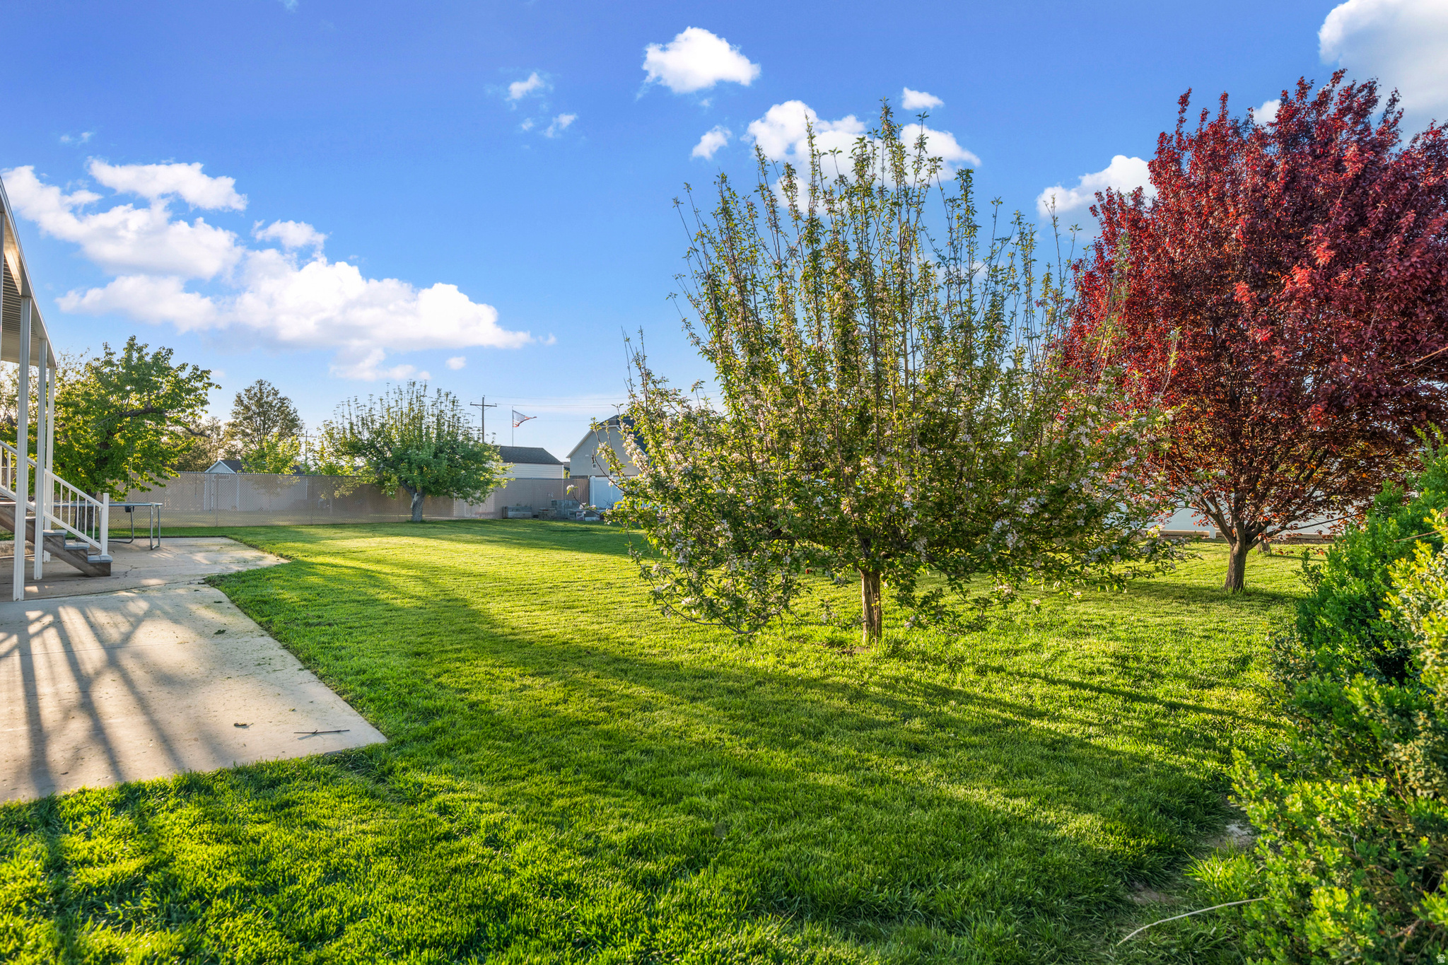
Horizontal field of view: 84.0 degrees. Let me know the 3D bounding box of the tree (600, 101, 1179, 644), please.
[{"bbox_3d":[1.240,-0.890,6.600,4.500,4.400,4.200,0,-1,0],"label":"tree"}]

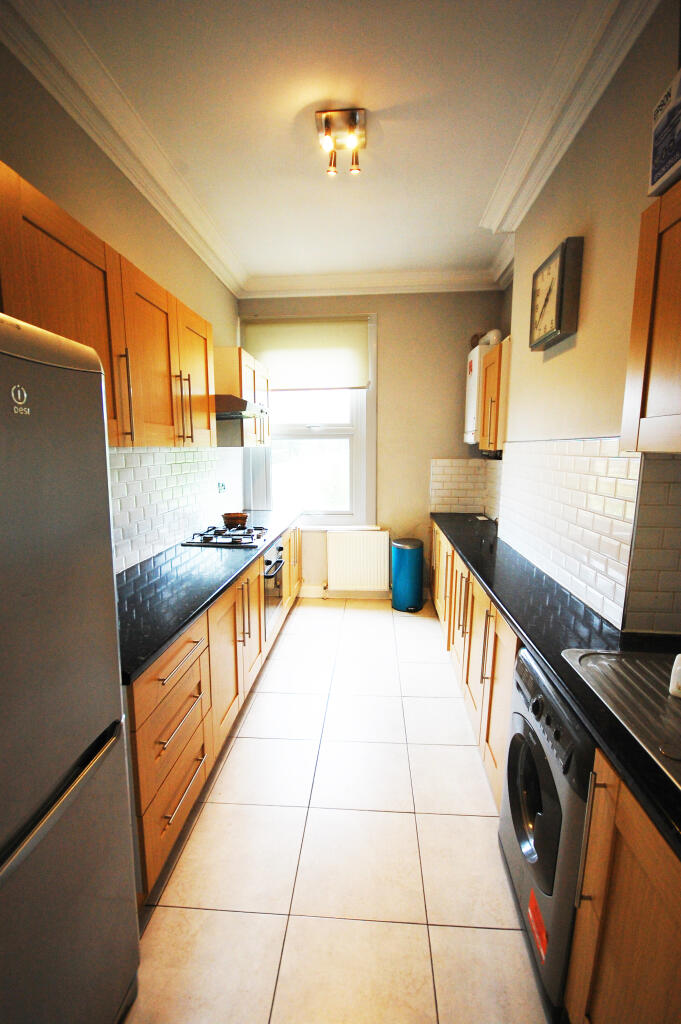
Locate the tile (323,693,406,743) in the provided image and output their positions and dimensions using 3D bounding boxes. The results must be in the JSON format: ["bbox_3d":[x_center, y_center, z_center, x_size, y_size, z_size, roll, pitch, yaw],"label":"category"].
[{"bbox_3d":[0.141,1.212,2.515,0.464,0.010,0.439,0,9,4],"label":"tile"}]

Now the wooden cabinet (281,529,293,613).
[{"bbox_3d":[-0.737,0.530,3.661,0.580,0.727,0.443,1,9,4],"label":"wooden cabinet"}]

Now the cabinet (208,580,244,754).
[{"bbox_3d":[-0.856,0.757,2.180,0.580,0.727,0.477,1,9,4],"label":"cabinet"}]

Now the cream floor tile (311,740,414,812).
[{"bbox_3d":[0.109,1.278,2.082,0.464,0.010,0.439,0,9,4],"label":"cream floor tile"}]

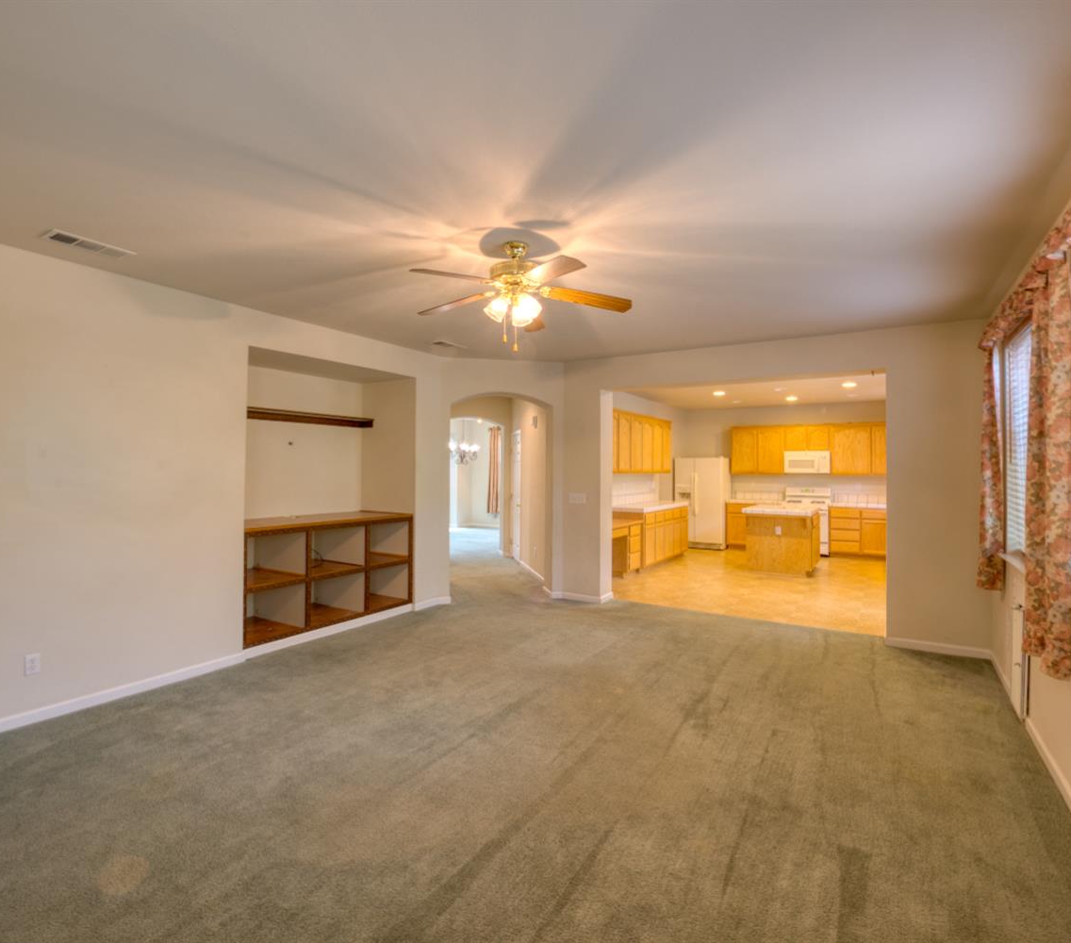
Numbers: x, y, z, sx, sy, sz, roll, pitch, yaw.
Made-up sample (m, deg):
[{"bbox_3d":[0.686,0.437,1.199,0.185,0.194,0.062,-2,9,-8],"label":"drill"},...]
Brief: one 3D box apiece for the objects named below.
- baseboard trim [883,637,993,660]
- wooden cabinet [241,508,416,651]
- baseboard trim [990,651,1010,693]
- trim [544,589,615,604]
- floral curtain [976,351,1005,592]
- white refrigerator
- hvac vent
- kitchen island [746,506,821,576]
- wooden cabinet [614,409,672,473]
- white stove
[{"bbox_3d":[3.267,1.434,4.487,0.683,0.085,0.018,0,0,33],"label":"baseboard trim"},{"bbox_3d":[-2.087,0.904,5.178,0.800,0.920,1.780,0,0,33],"label":"wooden cabinet"},{"bbox_3d":[3.330,1.434,3.970,0.016,0.085,0.810,0,0,33],"label":"baseboard trim"},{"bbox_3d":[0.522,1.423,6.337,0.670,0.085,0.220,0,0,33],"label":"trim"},{"bbox_3d":[3.291,-0.029,3.994,0.115,1.730,0.520,0,0,33],"label":"floral curtain"},{"bbox_3d":[3.327,0.600,10.932,0.930,1.760,0.780,0,0,33],"label":"white refrigerator"},{"bbox_3d":[-2.445,-1.229,3.009,0.190,0.020,0.375,0,0,33],"label":"hvac vent"},{"bbox_3d":[3.787,1.020,8.431,0.940,0.920,1.220,0,0,33],"label":"kitchen island"},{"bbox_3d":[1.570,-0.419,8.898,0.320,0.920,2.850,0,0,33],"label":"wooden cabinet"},{"bbox_3d":[4.901,0.891,9.957,0.765,1.190,0.670,0,0,33],"label":"white stove"}]

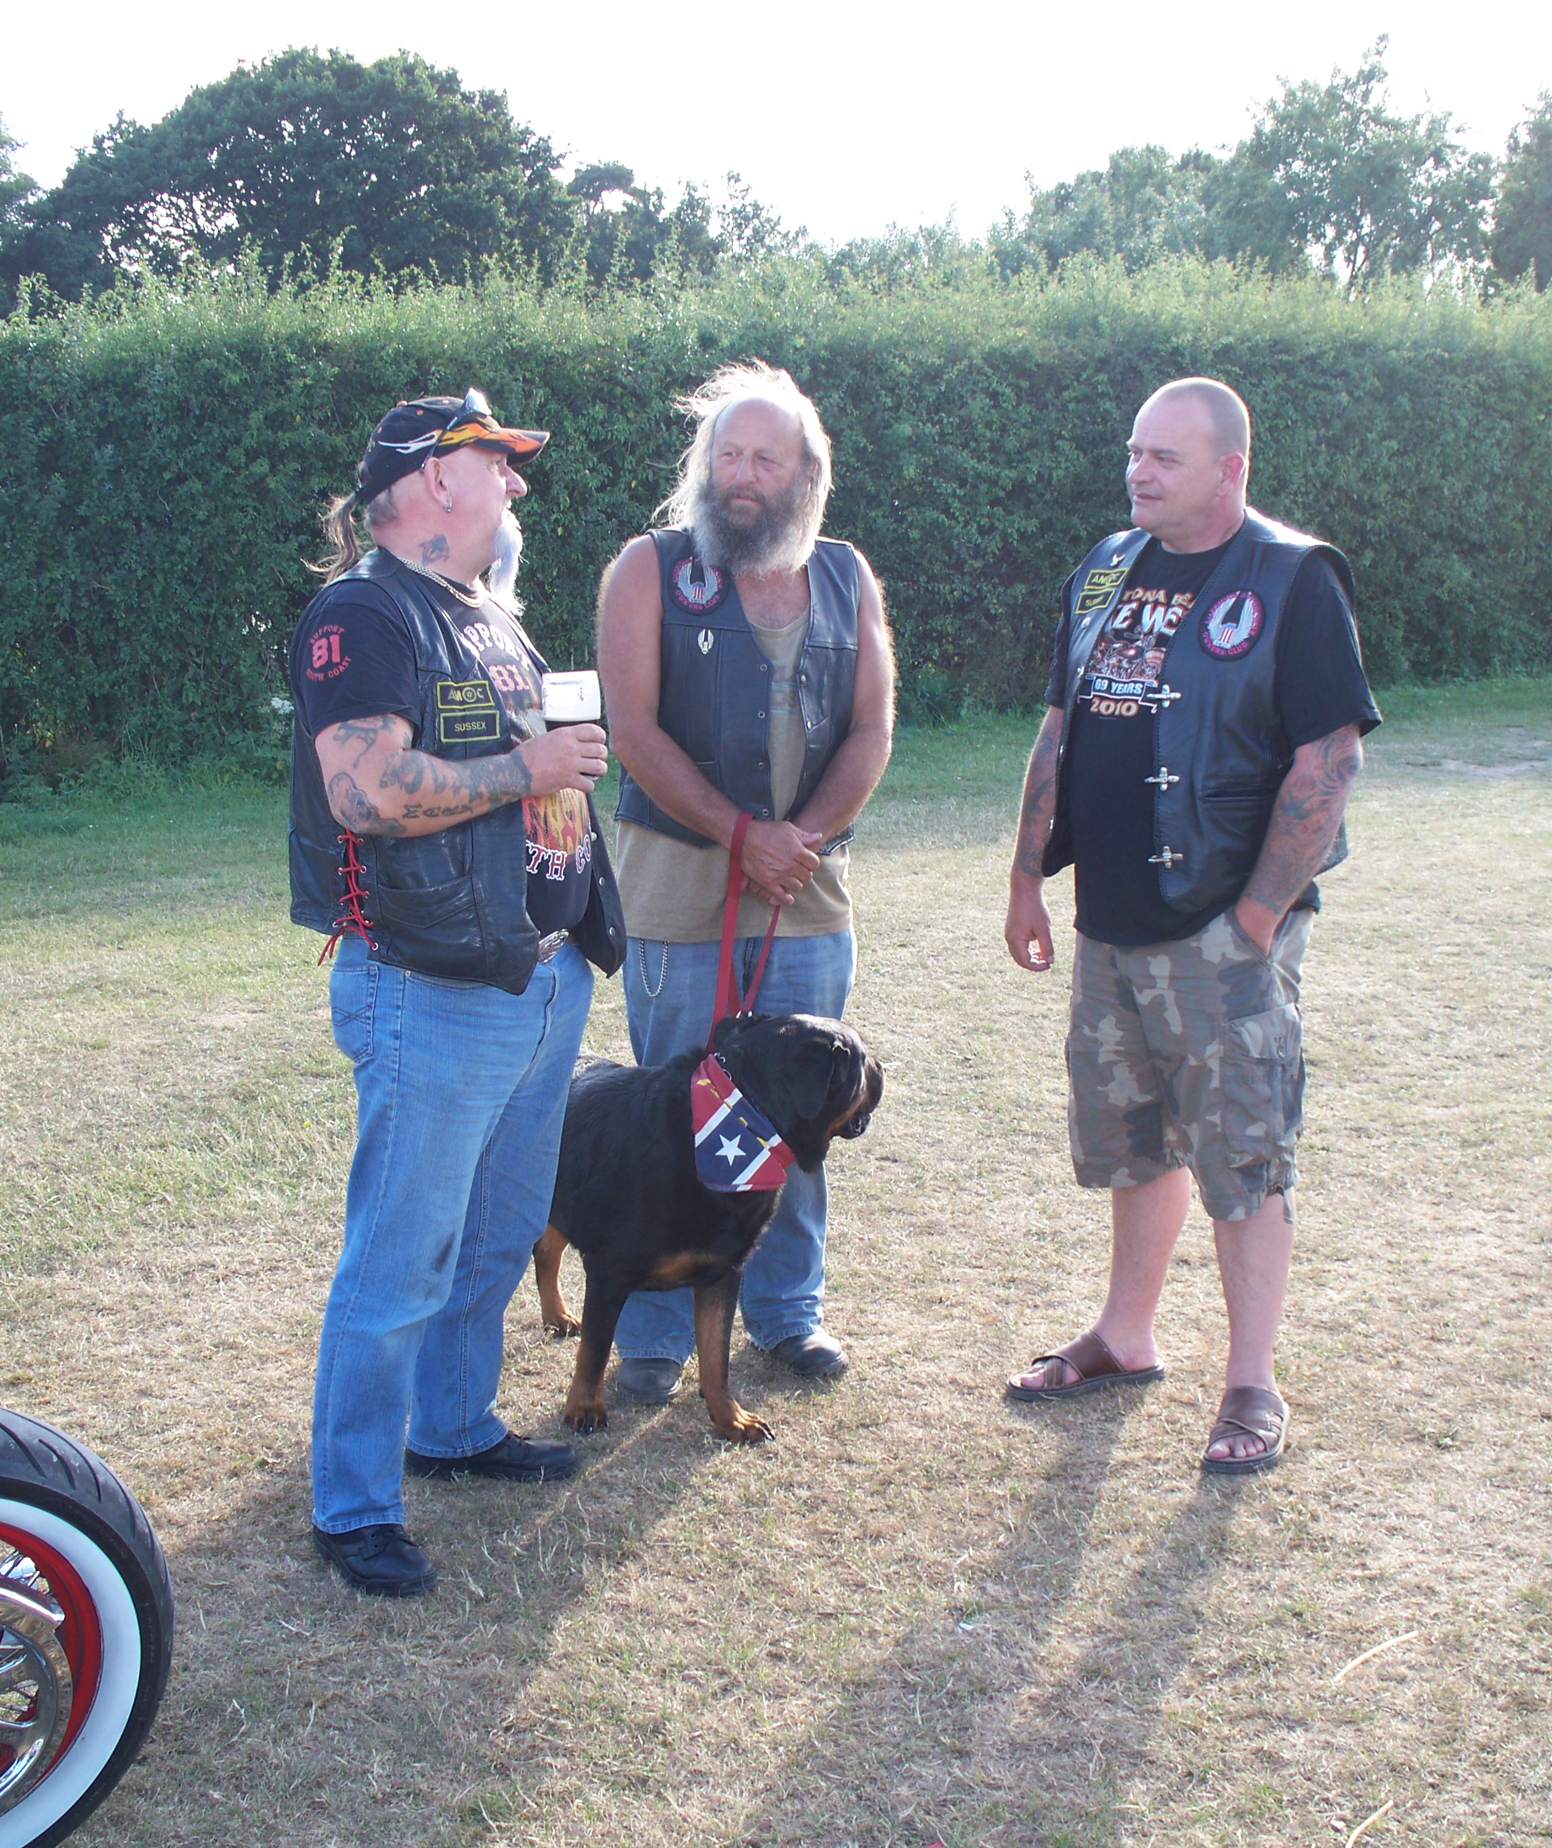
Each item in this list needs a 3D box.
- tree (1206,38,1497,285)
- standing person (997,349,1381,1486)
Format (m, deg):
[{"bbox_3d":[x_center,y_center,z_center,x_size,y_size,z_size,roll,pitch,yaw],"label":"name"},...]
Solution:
[{"bbox_3d":[8.820,-8.936,39.333,4.700,8.807,4.500,0,9,0],"label":"tree"},{"bbox_3d":[0.700,-0.022,4.365,0.660,1.780,0.460,8,12,43],"label":"standing person"}]

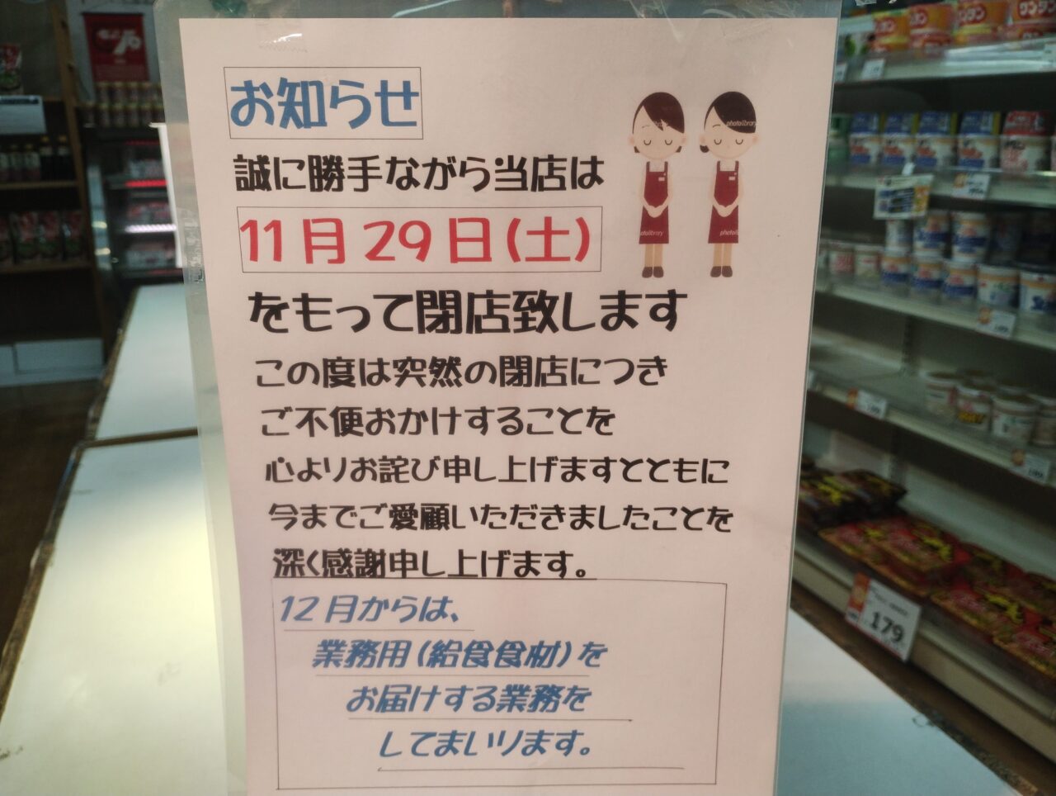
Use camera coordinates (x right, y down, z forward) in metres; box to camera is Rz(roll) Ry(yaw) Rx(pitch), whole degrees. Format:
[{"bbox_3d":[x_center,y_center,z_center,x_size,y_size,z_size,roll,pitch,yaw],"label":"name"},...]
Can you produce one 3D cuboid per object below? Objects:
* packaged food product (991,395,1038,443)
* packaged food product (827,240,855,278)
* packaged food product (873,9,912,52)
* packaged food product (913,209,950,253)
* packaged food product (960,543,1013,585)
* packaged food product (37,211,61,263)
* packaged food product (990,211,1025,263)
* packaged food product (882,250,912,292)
[{"bbox_3d":[1.102,0.055,1.949,0.091,0.100,0.091,-17,24,-41],"label":"packaged food product"},{"bbox_3d":[0.861,-0.373,2.346,0.096,0.107,0.096,-8,19,-22],"label":"packaged food product"},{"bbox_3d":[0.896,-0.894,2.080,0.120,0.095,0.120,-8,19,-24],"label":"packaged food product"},{"bbox_3d":[0.972,-0.399,2.068,0.096,0.107,0.096,-8,19,-22],"label":"packaged food product"},{"bbox_3d":[1.121,0.443,2.188,0.148,0.060,0.172,-8,20,-22],"label":"packaged food product"},{"bbox_3d":[-2.401,-0.808,4.288,0.115,0.250,0.060,-8,19,-22],"label":"packaged food product"},{"bbox_3d":[1.108,-0.376,2.006,0.084,0.107,0.084,-17,24,-41],"label":"packaged food product"},{"bbox_3d":[0.939,-0.318,2.174,0.096,0.107,0.096,-8,19,-22],"label":"packaged food product"}]

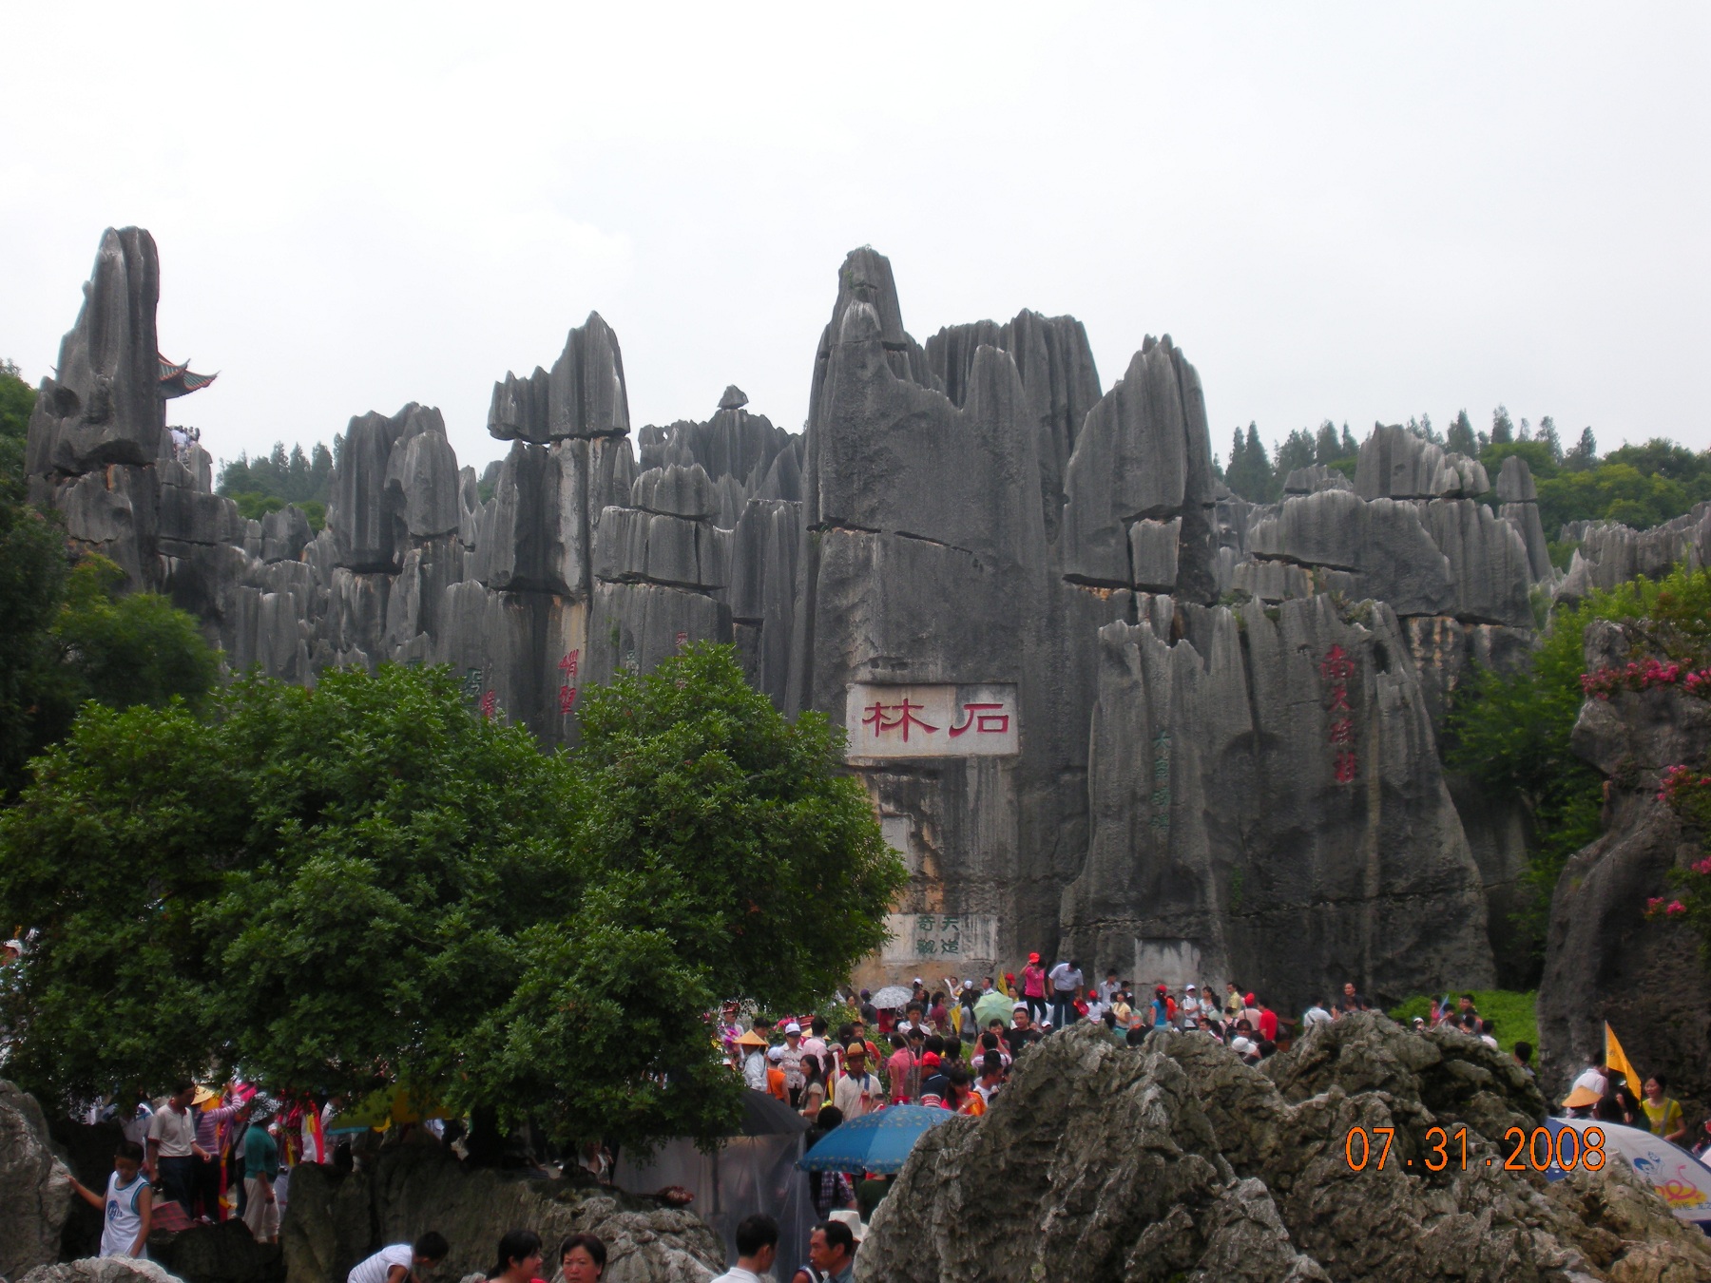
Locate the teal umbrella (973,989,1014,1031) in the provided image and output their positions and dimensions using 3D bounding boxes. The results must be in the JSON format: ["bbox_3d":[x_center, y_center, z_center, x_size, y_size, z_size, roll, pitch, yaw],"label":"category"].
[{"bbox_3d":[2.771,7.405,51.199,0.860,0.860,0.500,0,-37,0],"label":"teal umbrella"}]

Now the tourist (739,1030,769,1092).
[{"bbox_3d":[-1.151,5.282,29.405,0.420,1.660,0.480,1,-7,-12],"label":"tourist"}]

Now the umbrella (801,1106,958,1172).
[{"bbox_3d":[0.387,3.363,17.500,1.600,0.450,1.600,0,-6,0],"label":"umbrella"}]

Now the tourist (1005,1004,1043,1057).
[{"bbox_3d":[2.243,5.752,34.403,0.500,1.700,0.320,-1,-7,9],"label":"tourist"}]

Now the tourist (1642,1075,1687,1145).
[{"bbox_3d":[7.715,4.925,24.500,0.460,1.600,0.340,-3,-7,24],"label":"tourist"}]

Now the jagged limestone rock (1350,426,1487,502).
[{"bbox_3d":[14.283,-4.530,65.000,3.400,1.950,2.500,0,-6,0],"label":"jagged limestone rock"}]

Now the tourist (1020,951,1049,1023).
[{"bbox_3d":[3.345,6.653,48.000,0.500,1.660,0.360,2,-6,-14],"label":"tourist"}]

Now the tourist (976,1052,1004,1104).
[{"bbox_3d":[1.378,5.076,26.405,0.330,1.660,0.480,1,-7,-9],"label":"tourist"}]

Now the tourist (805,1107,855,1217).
[{"bbox_3d":[-0.194,4.491,20.105,0.500,1.670,0.320,-1,-7,6],"label":"tourist"}]

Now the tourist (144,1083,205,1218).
[{"bbox_3d":[-8.066,6.051,30.500,0.620,1.680,0.450,4,-7,-37],"label":"tourist"}]

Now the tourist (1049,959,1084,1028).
[{"bbox_3d":[3.891,6.658,47.500,0.620,1.600,0.420,1,-6,-12],"label":"tourist"}]

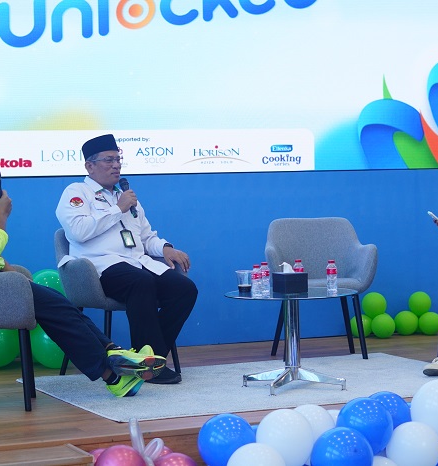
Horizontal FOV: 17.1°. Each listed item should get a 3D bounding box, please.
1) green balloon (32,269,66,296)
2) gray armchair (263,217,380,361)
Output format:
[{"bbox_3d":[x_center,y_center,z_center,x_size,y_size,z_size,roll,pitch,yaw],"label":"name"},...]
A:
[{"bbox_3d":[-0.985,0.349,8.470,0.275,0.285,0.275,-1,3,0],"label":"green balloon"},{"bbox_3d":[0.587,0.324,8.470,0.630,0.820,0.590,-1,3,-6],"label":"gray armchair"}]

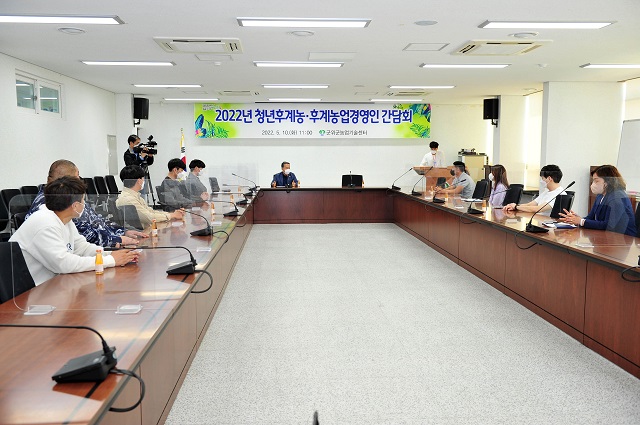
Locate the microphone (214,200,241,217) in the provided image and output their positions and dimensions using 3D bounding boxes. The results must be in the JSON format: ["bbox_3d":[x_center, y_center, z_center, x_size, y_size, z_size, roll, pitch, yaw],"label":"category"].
[{"bbox_3d":[-1.097,-0.059,7.056,0.340,0.200,0.120,0,6,0],"label":"microphone"}]

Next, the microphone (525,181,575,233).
[{"bbox_3d":[2.088,-0.060,5.517,0.440,0.450,0.130,0,5,-3],"label":"microphone"}]

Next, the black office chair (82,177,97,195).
[{"bbox_3d":[-3.430,-0.019,9.710,0.630,1.020,0.600,0,5,-3],"label":"black office chair"}]

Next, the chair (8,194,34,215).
[{"bbox_3d":[-3.427,0.236,7.372,0.620,1.020,0.580,0,6,-3],"label":"chair"}]

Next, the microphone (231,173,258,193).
[{"bbox_3d":[-1.414,-0.576,11.535,0.530,0.350,0.130,0,5,-3],"label":"microphone"}]

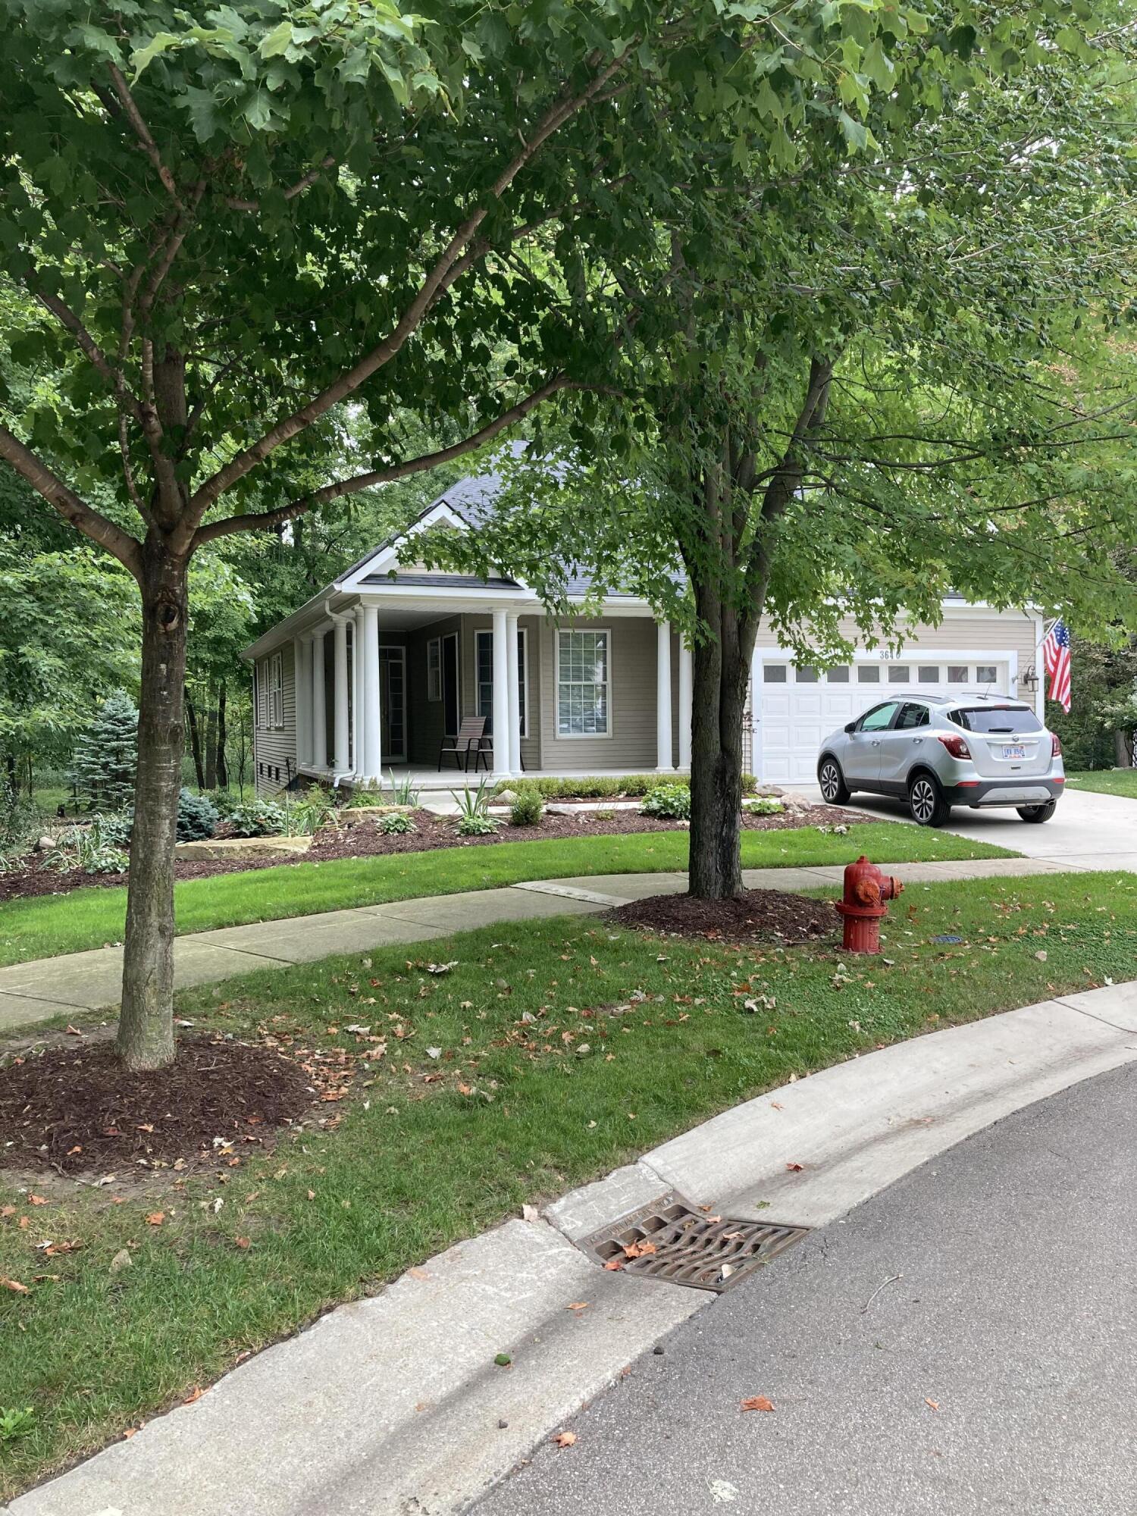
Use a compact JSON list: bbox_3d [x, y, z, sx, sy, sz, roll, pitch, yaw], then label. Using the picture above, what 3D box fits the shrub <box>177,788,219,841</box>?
[{"bbox_3d":[-4.345,0.647,13.950,0.740,0.640,0.740,-1,2,-19],"label":"shrub"}]

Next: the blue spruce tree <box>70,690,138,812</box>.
[{"bbox_3d":[-7.390,-0.090,20.000,1.550,2.080,1.550,-1,2,-19],"label":"blue spruce tree"}]

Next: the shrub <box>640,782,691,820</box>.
[{"bbox_3d":[1.285,0.555,15.750,0.740,0.490,0.720,-1,1,0],"label":"shrub"}]

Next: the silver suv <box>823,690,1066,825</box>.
[{"bbox_3d":[4.908,-0.067,16.828,1.800,1.660,4.280,-1,5,-14],"label":"silver suv"}]

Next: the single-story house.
[{"bbox_3d":[0.173,-2.789,26.571,13.000,6.600,14.800,-1,2,-19],"label":"single-story house"}]

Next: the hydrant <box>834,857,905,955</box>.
[{"bbox_3d":[1.956,0.941,7.970,0.430,0.640,0.440,-1,1,2],"label":"hydrant"}]

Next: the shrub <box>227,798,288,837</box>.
[{"bbox_3d":[-3.607,0.679,14.200,0.680,0.480,0.620,-1,2,-19],"label":"shrub"}]

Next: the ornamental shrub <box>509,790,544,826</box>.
[{"bbox_3d":[-0.510,0.613,15.100,0.430,0.460,0.430,-1,1,0],"label":"ornamental shrub"}]

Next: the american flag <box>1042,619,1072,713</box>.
[{"bbox_3d":[8.366,-1.572,21.000,0.220,1.620,0.680,-1,2,-19],"label":"american flag"}]

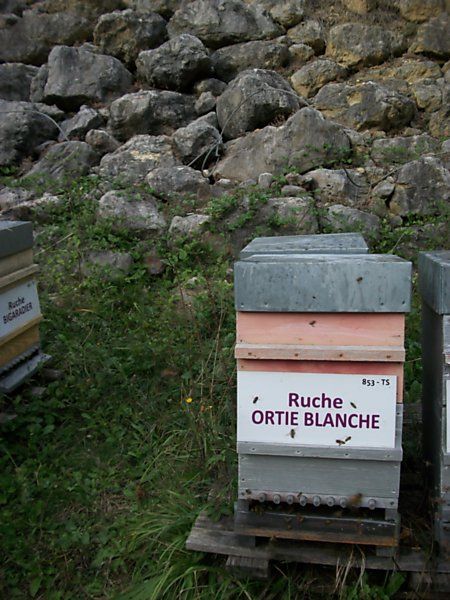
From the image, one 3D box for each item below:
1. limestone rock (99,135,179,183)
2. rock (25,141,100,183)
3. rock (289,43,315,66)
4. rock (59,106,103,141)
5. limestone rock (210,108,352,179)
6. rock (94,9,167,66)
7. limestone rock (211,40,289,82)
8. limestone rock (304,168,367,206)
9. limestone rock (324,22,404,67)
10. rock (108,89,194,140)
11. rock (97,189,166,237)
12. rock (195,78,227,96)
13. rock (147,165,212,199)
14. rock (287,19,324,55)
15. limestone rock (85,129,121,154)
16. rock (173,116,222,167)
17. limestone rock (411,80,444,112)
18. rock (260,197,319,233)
[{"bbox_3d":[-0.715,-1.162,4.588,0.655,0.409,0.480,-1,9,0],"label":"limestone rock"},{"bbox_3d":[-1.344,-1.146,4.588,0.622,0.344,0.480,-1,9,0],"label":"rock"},{"bbox_3d":[0.831,-2.668,6.029,0.283,0.261,0.244,-1,7,2],"label":"rock"},{"bbox_3d":[-1.444,-1.763,5.541,0.440,0.340,0.348,-1,7,-4],"label":"rock"},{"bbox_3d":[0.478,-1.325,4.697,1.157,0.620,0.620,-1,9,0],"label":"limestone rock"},{"bbox_3d":[-1.090,-3.027,6.397,0.814,0.669,0.697,-1,8,0],"label":"rock"},{"bbox_3d":[0.267,-2.604,6.056,0.834,0.504,0.631,-1,8,0],"label":"limestone rock"},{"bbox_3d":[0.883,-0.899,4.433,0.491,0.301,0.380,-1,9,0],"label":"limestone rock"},{"bbox_3d":[1.583,-2.847,6.204,0.895,0.515,0.611,0,7,4],"label":"limestone rock"},{"bbox_3d":[-0.723,-1.816,5.460,0.868,0.492,0.655,-1,8,0],"label":"rock"},{"bbox_3d":[-0.776,-0.726,4.606,0.570,0.438,0.459,-1,8,0],"label":"rock"},{"bbox_3d":[-0.151,-2.207,5.762,0.332,0.187,0.224,-1,7,0],"label":"rock"},{"bbox_3d":[-0.432,-1.102,5.157,0.595,0.316,0.390,-1,7,-1],"label":"rock"},{"bbox_3d":[0.919,-2.998,6.335,0.425,0.388,0.388,-1,8,0],"label":"rock"},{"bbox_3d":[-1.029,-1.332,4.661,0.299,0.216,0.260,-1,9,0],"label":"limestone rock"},{"bbox_3d":[-0.269,-1.551,5.429,0.489,0.489,0.440,-1,7,-1],"label":"rock"},{"bbox_3d":[2.066,-2.087,5.687,0.328,0.328,0.295,0,7,6],"label":"limestone rock"},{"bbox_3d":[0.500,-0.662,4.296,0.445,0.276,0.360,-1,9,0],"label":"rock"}]

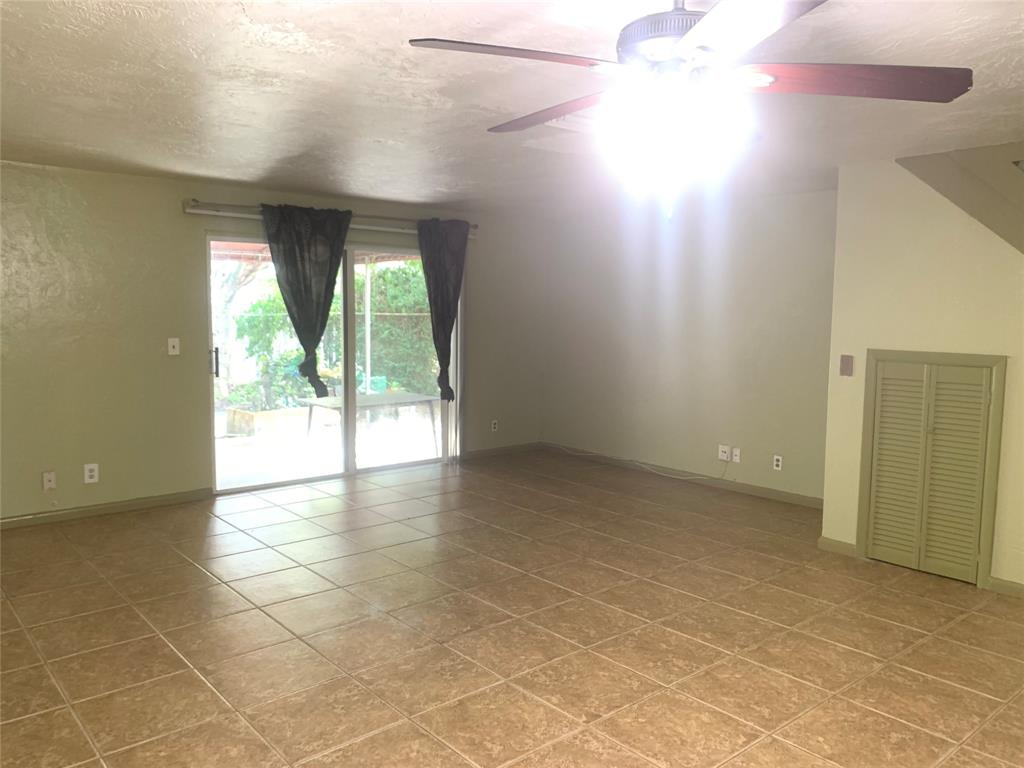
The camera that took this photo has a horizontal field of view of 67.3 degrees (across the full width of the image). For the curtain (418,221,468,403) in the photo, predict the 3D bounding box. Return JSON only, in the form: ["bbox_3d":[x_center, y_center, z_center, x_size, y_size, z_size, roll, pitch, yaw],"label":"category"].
[{"bbox_3d":[-0.641,-0.681,7.275,0.620,1.715,0.120,-4,7,-41],"label":"curtain"}]

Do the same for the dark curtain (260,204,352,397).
[{"bbox_3d":[-1.677,-0.664,6.377,0.795,1.580,0.120,-4,7,-41],"label":"dark curtain"}]

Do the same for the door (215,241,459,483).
[{"bbox_3d":[-1.446,-0.162,6.792,2.410,2.020,0.090,-4,7,-41],"label":"door"}]

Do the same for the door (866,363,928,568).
[{"bbox_3d":[2.288,0.477,4.569,0.030,1.200,0.300,-4,7,-41],"label":"door"}]

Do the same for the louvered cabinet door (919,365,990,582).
[{"bbox_3d":[2.489,0.499,4.338,0.030,1.200,0.313,-4,7,-41],"label":"louvered cabinet door"}]

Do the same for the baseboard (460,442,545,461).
[{"bbox_3d":[-0.086,0.713,8.027,1.070,0.085,0.020,-4,7,-41],"label":"baseboard"}]

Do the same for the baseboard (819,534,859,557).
[{"bbox_3d":[2.064,1.021,4.862,0.020,0.076,0.245,-4,7,-41],"label":"baseboard"}]

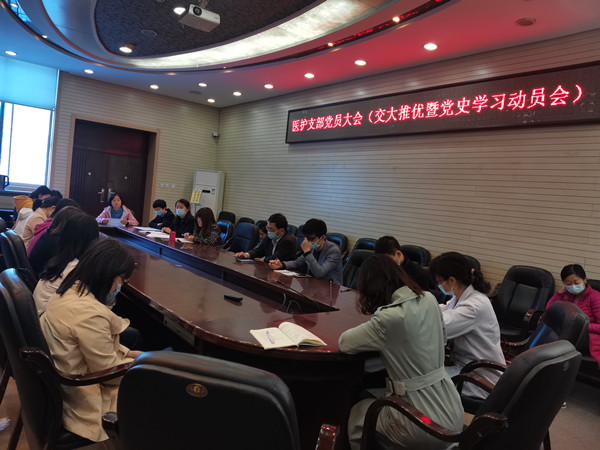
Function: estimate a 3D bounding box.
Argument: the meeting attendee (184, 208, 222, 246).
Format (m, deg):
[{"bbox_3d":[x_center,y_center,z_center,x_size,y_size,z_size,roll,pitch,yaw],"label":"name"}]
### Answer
[{"bbox_3d":[-1.284,0.354,5.638,0.720,1.180,0.470,4,4,-38],"label":"meeting attendee"}]

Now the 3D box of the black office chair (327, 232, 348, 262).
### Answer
[{"bbox_3d":[0.209,0.591,5.828,0.650,1.000,0.600,4,4,-38],"label":"black office chair"}]

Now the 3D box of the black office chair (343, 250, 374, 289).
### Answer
[{"bbox_3d":[0.414,0.706,4.173,0.660,0.980,0.620,4,4,-39],"label":"black office chair"}]

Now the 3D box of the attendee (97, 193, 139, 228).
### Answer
[{"bbox_3d":[-2.755,0.148,6.632,0.620,1.190,0.720,4,3,-31],"label":"attendee"}]

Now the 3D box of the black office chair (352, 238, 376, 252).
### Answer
[{"bbox_3d":[0.583,0.654,5.349,0.650,1.000,0.600,4,4,-38],"label":"black office chair"}]

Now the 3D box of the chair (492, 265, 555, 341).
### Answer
[{"bbox_3d":[1.763,0.850,3.886,0.650,1.000,0.590,4,4,-38],"label":"chair"}]

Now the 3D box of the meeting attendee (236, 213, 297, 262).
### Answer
[{"bbox_3d":[-0.392,0.480,4.578,0.750,1.220,0.500,4,4,-38],"label":"meeting attendee"}]

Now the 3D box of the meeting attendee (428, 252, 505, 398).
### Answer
[{"bbox_3d":[0.726,0.729,2.333,0.720,1.180,0.500,7,3,15],"label":"meeting attendee"}]

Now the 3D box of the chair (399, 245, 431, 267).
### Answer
[{"bbox_3d":[1.117,0.726,5.282,0.660,0.980,0.620,4,4,-39],"label":"chair"}]

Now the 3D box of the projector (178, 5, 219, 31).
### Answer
[{"bbox_3d":[-0.947,-1.964,4.282,0.310,0.090,0.265,4,3,-35],"label":"projector"}]

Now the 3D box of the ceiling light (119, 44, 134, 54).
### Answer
[{"bbox_3d":[-2.325,-2.360,6.050,0.190,0.100,0.190,4,4,-39],"label":"ceiling light"}]

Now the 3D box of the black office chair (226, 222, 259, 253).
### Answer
[{"bbox_3d":[-0.911,0.478,5.640,0.650,1.010,0.600,4,4,-38],"label":"black office chair"}]

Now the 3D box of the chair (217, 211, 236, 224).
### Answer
[{"bbox_3d":[-1.650,0.255,8.786,0.660,1.000,0.620,4,4,-39],"label":"chair"}]

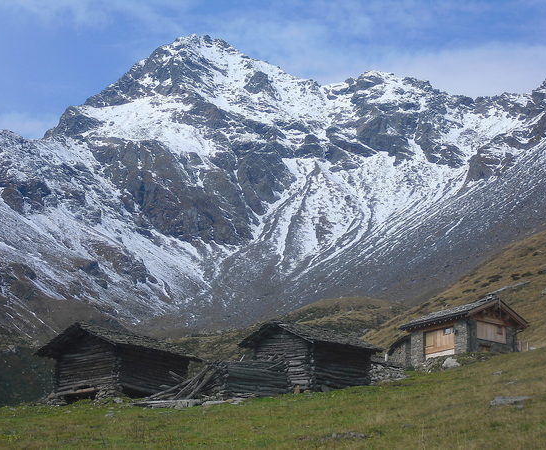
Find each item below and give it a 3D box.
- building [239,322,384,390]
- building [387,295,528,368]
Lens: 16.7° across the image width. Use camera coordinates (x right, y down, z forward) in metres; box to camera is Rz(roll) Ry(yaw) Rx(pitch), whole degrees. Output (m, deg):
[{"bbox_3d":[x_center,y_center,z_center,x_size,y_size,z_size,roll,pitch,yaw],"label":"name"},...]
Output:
[{"bbox_3d":[2.238,8.264,109.315,5.400,4.200,7.000,-9,-15,36],"label":"building"},{"bbox_3d":[12.596,7.410,124.253,5.750,4.100,7.100,10,-15,-38],"label":"building"}]

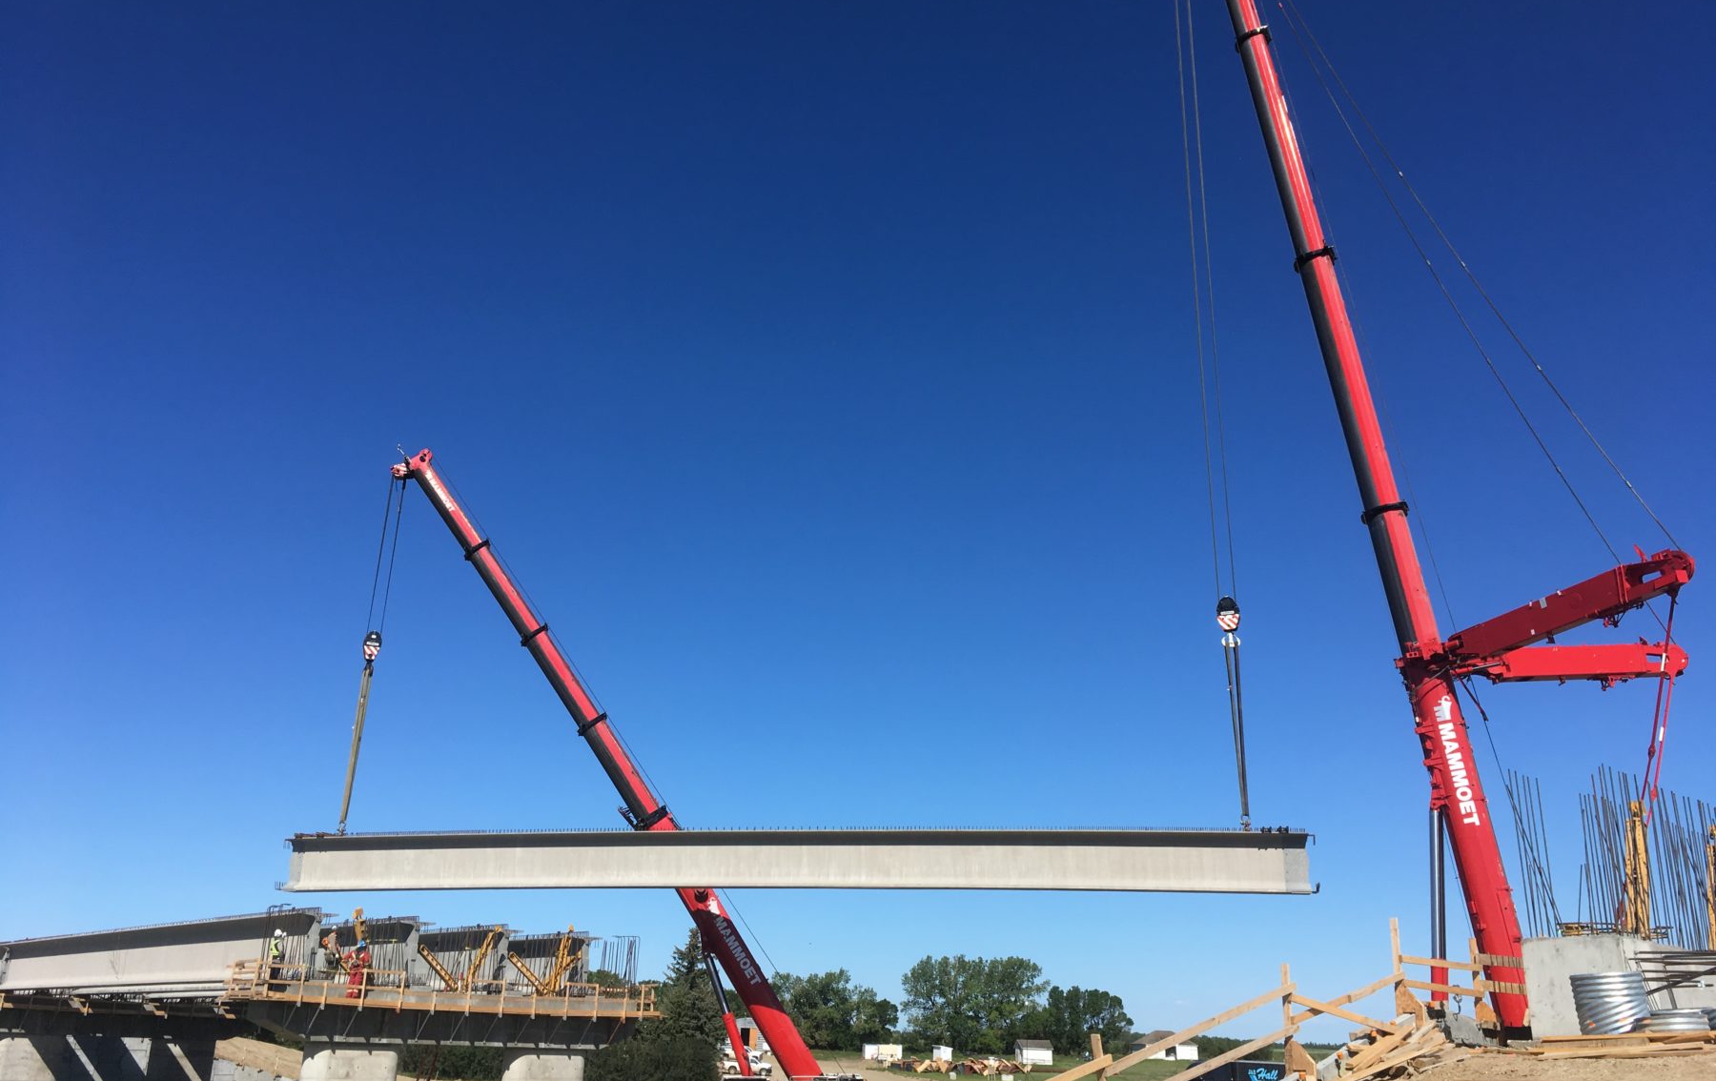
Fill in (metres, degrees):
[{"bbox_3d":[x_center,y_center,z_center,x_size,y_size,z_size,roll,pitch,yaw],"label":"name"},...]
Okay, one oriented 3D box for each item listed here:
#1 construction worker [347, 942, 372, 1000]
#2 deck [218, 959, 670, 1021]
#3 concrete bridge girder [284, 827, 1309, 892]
[{"bbox_3d":[-14.904,12.890,43.071,0.700,1.770,0.480,9,-20,-21],"label":"construction worker"},{"bbox_3d":[-12.847,14.413,45.975,13.623,1.300,3.100,18,-25,-40],"label":"deck"},{"bbox_3d":[-3.432,11.860,52.661,38.500,2.080,1.220,-3,-19,12],"label":"concrete bridge girder"}]

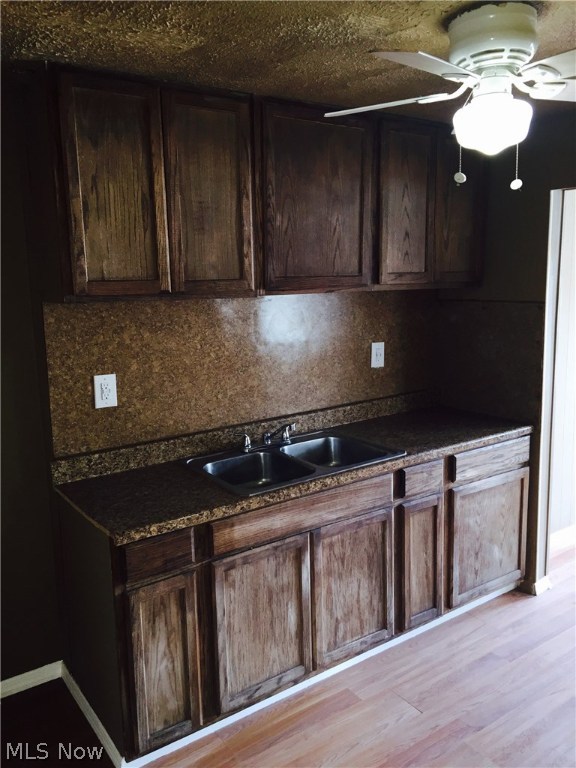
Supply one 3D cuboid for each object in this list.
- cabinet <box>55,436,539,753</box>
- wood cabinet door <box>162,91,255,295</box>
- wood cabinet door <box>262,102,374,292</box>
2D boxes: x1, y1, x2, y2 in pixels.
[{"bbox_3d":[0.159,0.712,2.877,2.143,0.763,0.632,-8,12,-35],"label":"cabinet"},{"bbox_3d":[-0.280,-0.697,2.391,0.371,0.712,0.025,-8,12,-35],"label":"wood cabinet door"},{"bbox_3d":[0.139,-0.756,2.687,0.586,0.712,0.025,-8,12,-35],"label":"wood cabinet door"}]

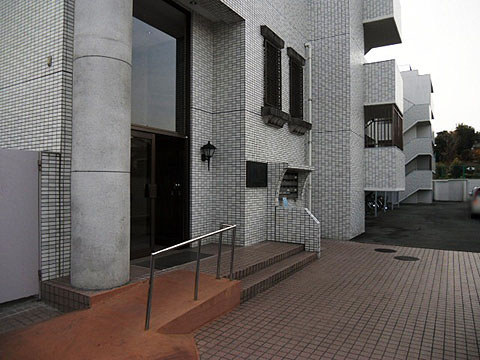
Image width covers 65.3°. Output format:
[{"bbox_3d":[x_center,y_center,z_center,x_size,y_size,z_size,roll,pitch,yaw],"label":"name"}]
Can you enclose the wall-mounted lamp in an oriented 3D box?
[{"bbox_3d":[-0.617,-0.479,7.548,0.260,0.595,0.240,0,-1,29],"label":"wall-mounted lamp"}]

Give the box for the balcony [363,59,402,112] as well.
[{"bbox_3d":[4.971,-3.040,12.903,0.960,1.380,2.260,0,-1,29],"label":"balcony"}]

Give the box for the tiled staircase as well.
[{"bbox_3d":[0.250,1.453,6.437,1.252,0.288,3.100,0,-1,29],"label":"tiled staircase"}]

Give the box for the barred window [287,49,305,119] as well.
[{"bbox_3d":[1.513,-2.498,9.932,0.154,1.689,1.053,0,-1,29],"label":"barred window"}]

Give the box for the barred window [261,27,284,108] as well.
[{"bbox_3d":[0.785,-2.513,8.643,0.154,1.689,1.033,0,-1,29],"label":"barred window"}]

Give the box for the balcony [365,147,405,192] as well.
[{"bbox_3d":[5.042,-0.343,12.988,0.980,1.370,2.530,0,-1,29],"label":"balcony"}]

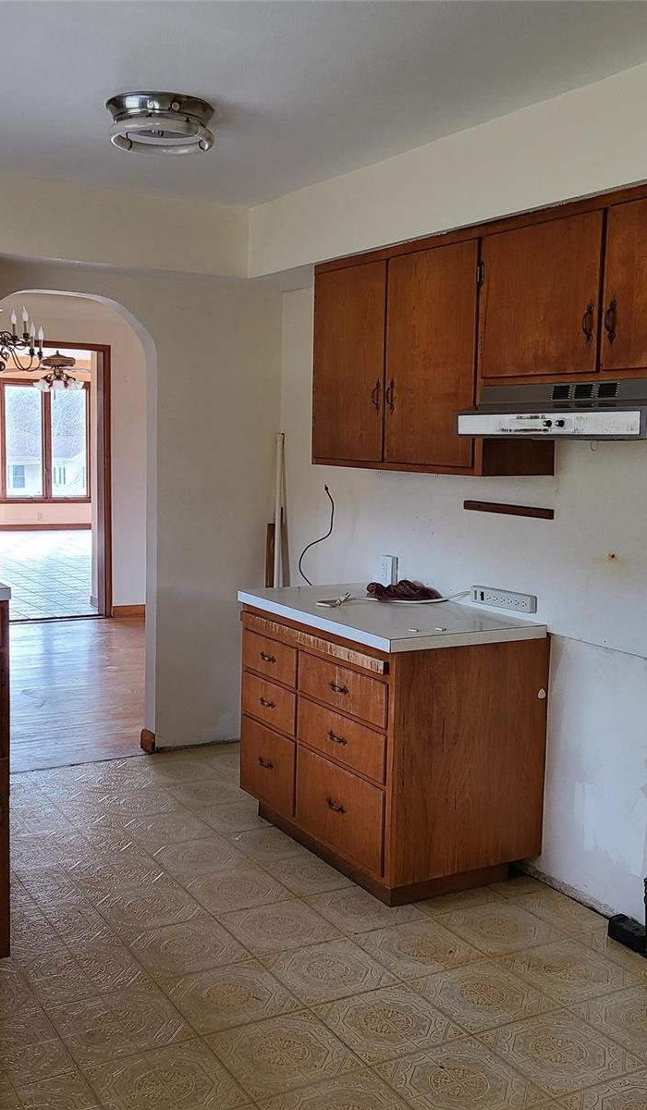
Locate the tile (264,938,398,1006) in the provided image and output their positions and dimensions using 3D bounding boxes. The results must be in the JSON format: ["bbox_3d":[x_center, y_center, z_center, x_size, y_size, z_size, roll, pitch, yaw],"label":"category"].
[{"bbox_3d":[0.017,1.173,3.130,0.300,0.010,0.300,-2,7,-29],"label":"tile"}]

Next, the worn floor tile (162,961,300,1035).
[{"bbox_3d":[-0.249,1.184,2.981,0.300,0.010,0.300,-2,7,-29],"label":"worn floor tile"}]

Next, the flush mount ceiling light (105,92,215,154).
[{"bbox_3d":[-0.486,-1.286,3.327,0.322,0.098,0.322,1,6,0],"label":"flush mount ceiling light"}]

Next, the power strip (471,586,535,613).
[{"bbox_3d":[0.627,0.156,3.855,0.037,0.055,0.325,-2,7,-29],"label":"power strip"}]

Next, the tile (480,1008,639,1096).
[{"bbox_3d":[0.582,1.222,2.732,0.305,0.010,0.307,-2,7,-29],"label":"tile"}]

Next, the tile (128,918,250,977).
[{"bbox_3d":[-0.398,1.143,3.224,0.292,0.008,0.292,-2,7,-29],"label":"tile"}]

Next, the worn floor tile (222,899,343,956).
[{"bbox_3d":[-0.132,1.140,3.394,0.300,0.010,0.300,-2,7,-29],"label":"worn floor tile"}]

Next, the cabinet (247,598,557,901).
[{"bbox_3d":[0.213,0.647,4.024,0.620,0.835,1.070,-2,7,-29],"label":"cabinet"}]

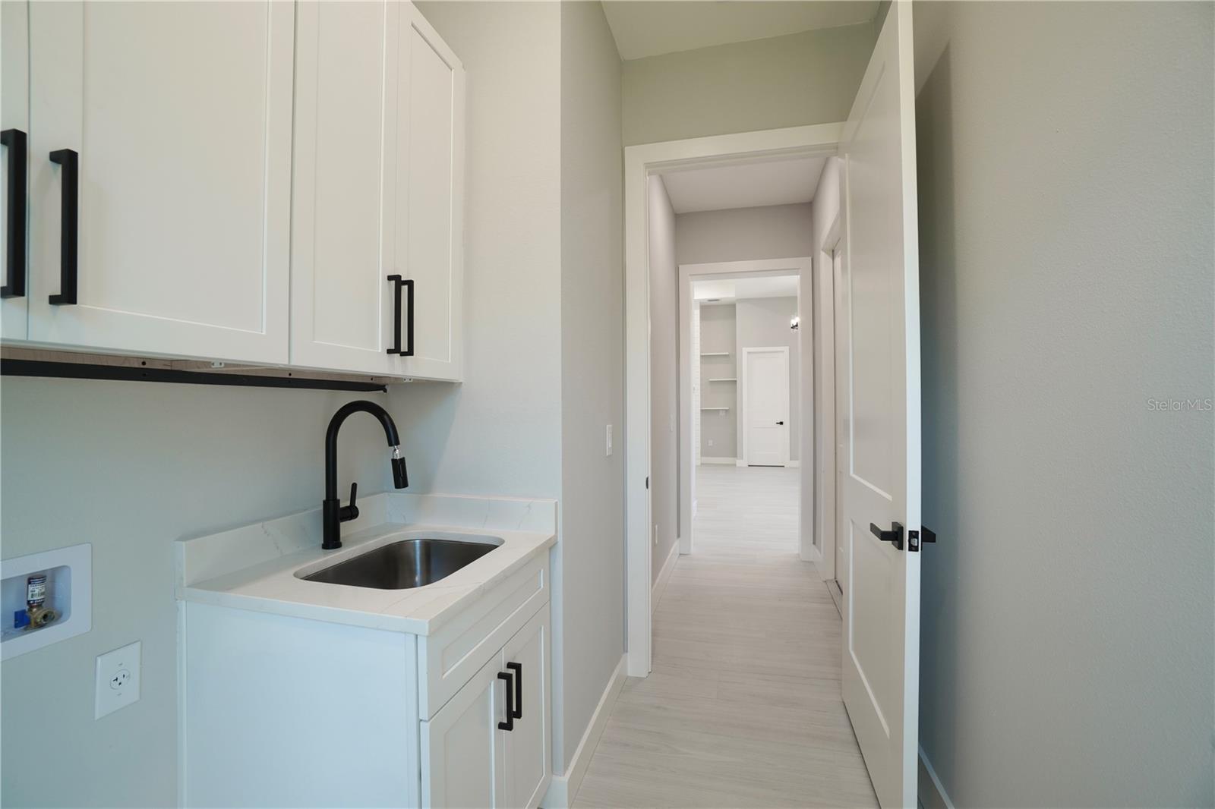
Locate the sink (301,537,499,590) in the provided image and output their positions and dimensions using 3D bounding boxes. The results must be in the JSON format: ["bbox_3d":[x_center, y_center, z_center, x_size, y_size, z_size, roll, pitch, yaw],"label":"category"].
[{"bbox_3d":[-0.539,0.553,1.416,0.420,0.205,0.525,0,0,15],"label":"sink"}]

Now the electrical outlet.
[{"bbox_3d":[-1.033,0.583,1.073,0.010,0.123,0.077,0,0,15],"label":"electrical outlet"}]

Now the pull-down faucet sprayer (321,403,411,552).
[{"bbox_3d":[-0.698,0.208,1.503,0.287,0.434,0.111,0,0,15],"label":"pull-down faucet sprayer"}]

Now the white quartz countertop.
[{"bbox_3d":[-0.584,0.386,1.413,0.683,0.136,0.692,0,0,15],"label":"white quartz countertop"}]

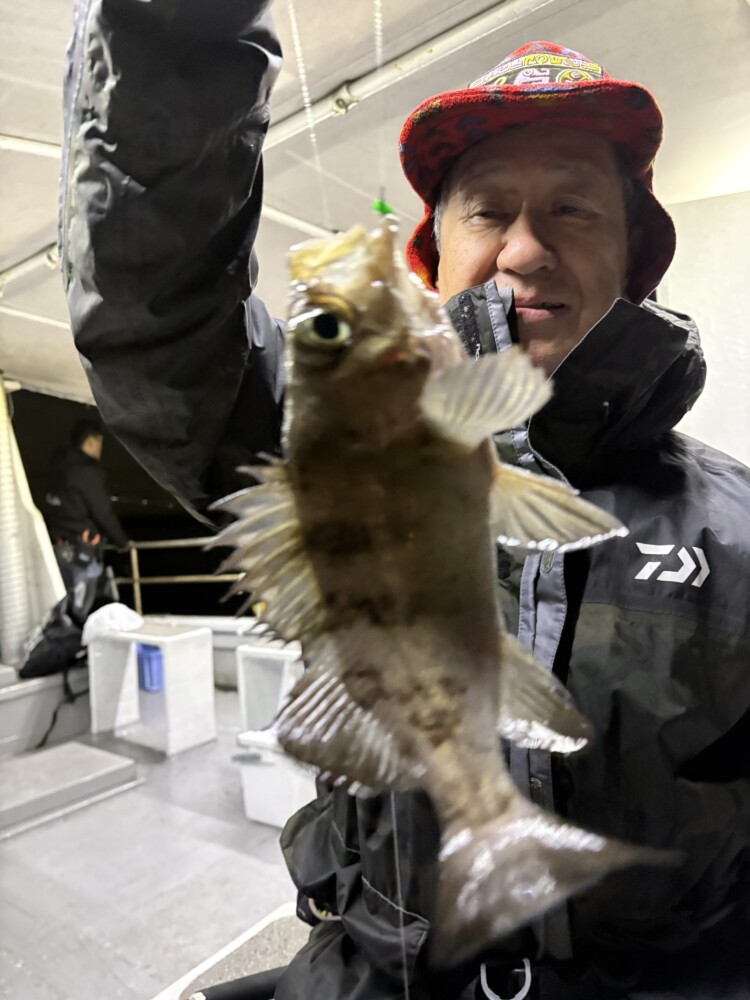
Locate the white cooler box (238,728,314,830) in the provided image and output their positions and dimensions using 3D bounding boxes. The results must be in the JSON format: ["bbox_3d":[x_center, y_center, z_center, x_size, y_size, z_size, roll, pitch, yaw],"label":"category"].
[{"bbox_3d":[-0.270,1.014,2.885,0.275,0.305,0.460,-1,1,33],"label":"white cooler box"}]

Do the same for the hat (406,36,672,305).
[{"bbox_3d":[0.147,-0.290,0.685,0.265,0.200,0.290,-2,1,12],"label":"hat"}]

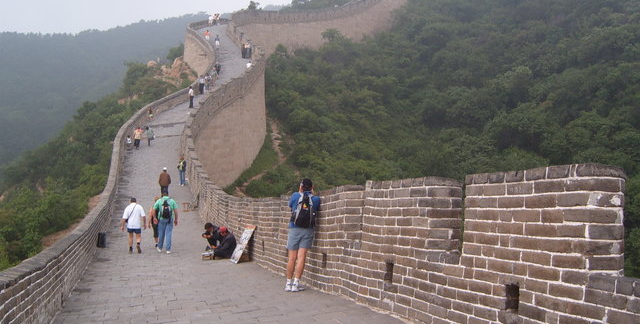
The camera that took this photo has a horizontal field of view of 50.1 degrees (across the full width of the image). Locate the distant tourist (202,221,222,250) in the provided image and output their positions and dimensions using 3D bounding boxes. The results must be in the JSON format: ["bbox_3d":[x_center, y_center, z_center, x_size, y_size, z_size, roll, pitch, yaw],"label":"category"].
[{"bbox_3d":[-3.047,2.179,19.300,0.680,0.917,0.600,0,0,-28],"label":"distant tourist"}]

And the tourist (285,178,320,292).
[{"bbox_3d":[-0.272,1.156,10.800,0.560,1.792,0.500,0,0,18],"label":"tourist"}]

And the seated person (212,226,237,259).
[{"bbox_3d":[-2.576,2.184,18.500,0.720,0.879,0.580,0,0,-22],"label":"seated person"}]

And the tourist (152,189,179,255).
[{"bbox_3d":[-4.615,1.861,20.500,0.720,1.804,0.500,0,0,-10],"label":"tourist"}]

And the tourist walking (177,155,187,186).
[{"bbox_3d":[-7.639,0.525,37.800,0.520,1.658,0.400,0,0,5],"label":"tourist walking"}]

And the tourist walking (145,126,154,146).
[{"bbox_3d":[-13.434,-2.032,54.300,0.600,1.572,0.420,0,0,-9],"label":"tourist walking"}]

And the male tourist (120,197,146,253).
[{"bbox_3d":[-5.613,1.930,20.600,0.730,1.692,0.480,0,0,-12],"label":"male tourist"}]

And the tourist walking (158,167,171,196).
[{"bbox_3d":[-7.807,1.110,34.600,0.600,1.674,0.400,0,0,-12],"label":"tourist walking"}]

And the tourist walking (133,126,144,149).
[{"bbox_3d":[-13.758,-1.809,52.000,0.650,1.657,0.450,0,0,-9],"label":"tourist walking"}]

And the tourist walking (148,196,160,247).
[{"bbox_3d":[-5.226,1.917,21.800,0.520,1.635,0.420,0,0,-12],"label":"tourist walking"}]

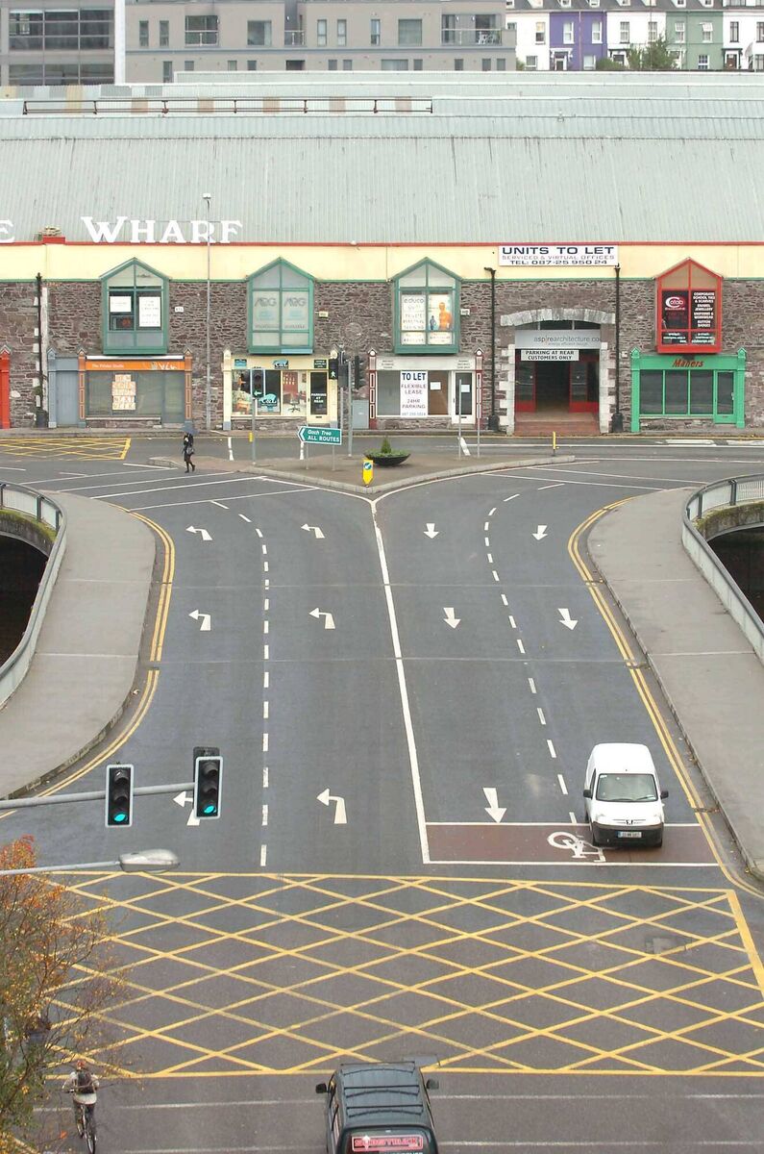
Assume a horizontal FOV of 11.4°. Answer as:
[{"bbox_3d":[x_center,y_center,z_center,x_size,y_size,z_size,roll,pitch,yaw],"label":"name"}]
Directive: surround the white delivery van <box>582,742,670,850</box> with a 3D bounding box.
[{"bbox_3d":[5.775,5.237,91.251,1.800,1.810,4.130,0,9,0],"label":"white delivery van"}]

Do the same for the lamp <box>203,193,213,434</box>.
[{"bbox_3d":[-7.597,-11.400,166.136,0.400,10.360,1.000,0,9,0],"label":"lamp"}]

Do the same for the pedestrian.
[{"bbox_3d":[-7.786,-5.040,154.882,0.550,1.660,0.500,-1,9,-8],"label":"pedestrian"}]

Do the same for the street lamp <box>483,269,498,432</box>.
[{"bbox_3d":[4.778,-9.909,167.026,0.620,7.130,0.500,0,9,0],"label":"street lamp"}]

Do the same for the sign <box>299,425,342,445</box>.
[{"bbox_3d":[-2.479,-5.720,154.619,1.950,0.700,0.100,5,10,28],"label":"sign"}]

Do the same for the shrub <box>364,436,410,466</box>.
[{"bbox_3d":[0.216,-5.213,156.720,1.880,1.170,1.880,0,9,0],"label":"shrub"}]

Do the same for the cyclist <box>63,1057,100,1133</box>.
[{"bbox_3d":[-5.239,9.264,67.273,0.620,1.560,1.700,-1,9,-8],"label":"cyclist"}]

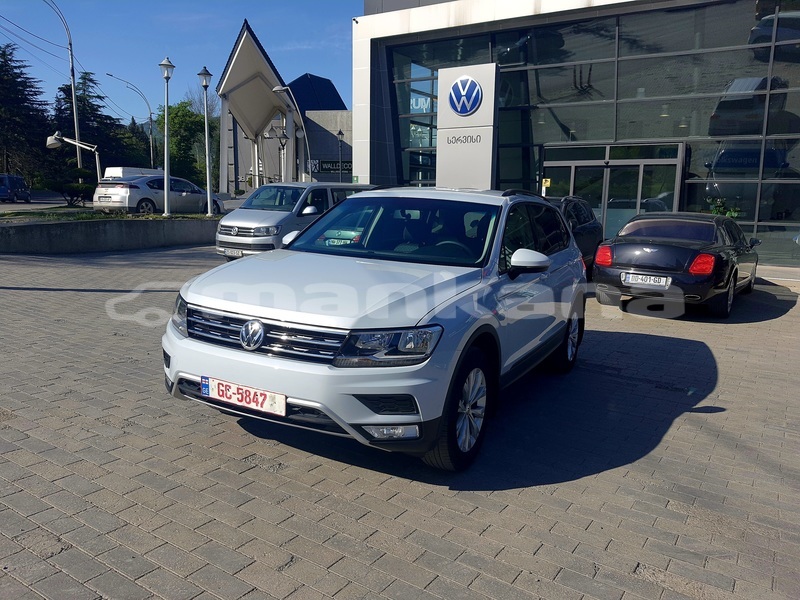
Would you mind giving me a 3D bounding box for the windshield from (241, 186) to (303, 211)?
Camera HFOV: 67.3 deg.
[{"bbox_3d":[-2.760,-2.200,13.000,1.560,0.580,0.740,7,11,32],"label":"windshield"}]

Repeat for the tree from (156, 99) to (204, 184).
[{"bbox_3d":[-16.033,-11.058,44.588,4.200,7.200,4.200,2,9,0],"label":"tree"}]

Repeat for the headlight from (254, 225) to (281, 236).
[{"bbox_3d":[-2.660,-1.375,12.030,0.420,0.220,0.340,7,11,32],"label":"headlight"}]

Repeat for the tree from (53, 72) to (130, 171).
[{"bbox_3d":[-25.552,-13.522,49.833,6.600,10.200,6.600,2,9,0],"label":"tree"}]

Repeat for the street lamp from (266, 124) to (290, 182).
[{"bbox_3d":[-4.698,-4.720,24.359,0.550,4.400,0.550,2,9,0],"label":"street lamp"}]

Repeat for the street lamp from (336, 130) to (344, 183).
[{"bbox_3d":[-3.870,-8.550,39.100,0.480,4.800,0.480,1,9,0],"label":"street lamp"}]

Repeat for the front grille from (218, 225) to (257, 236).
[{"bbox_3d":[-3.345,-1.390,12.240,1.020,0.220,0.150,7,11,32],"label":"front grille"}]

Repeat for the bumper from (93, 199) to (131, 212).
[{"bbox_3d":[-8.930,-2.980,18.580,1.740,0.470,0.400,7,11,29],"label":"bumper"}]

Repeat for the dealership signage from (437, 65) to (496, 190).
[{"bbox_3d":[1.920,-4.000,17.800,1.770,5.400,0.400,7,11,27],"label":"dealership signage"}]

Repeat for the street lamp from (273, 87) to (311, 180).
[{"bbox_3d":[-4.540,-6.140,25.360,1.700,5.600,0.500,1,9,0],"label":"street lamp"}]

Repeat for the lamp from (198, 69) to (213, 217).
[{"bbox_3d":[-6.130,-5.020,19.160,0.460,4.600,0.460,1,9,0],"label":"lamp"}]

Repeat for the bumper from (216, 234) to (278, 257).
[{"bbox_3d":[-3.420,-1.120,12.950,1.870,0.500,0.500,7,11,30],"label":"bumper"}]

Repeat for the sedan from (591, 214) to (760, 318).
[{"bbox_3d":[4.850,-0.710,10.250,1.960,1.480,5.280,8,10,35],"label":"sedan"}]

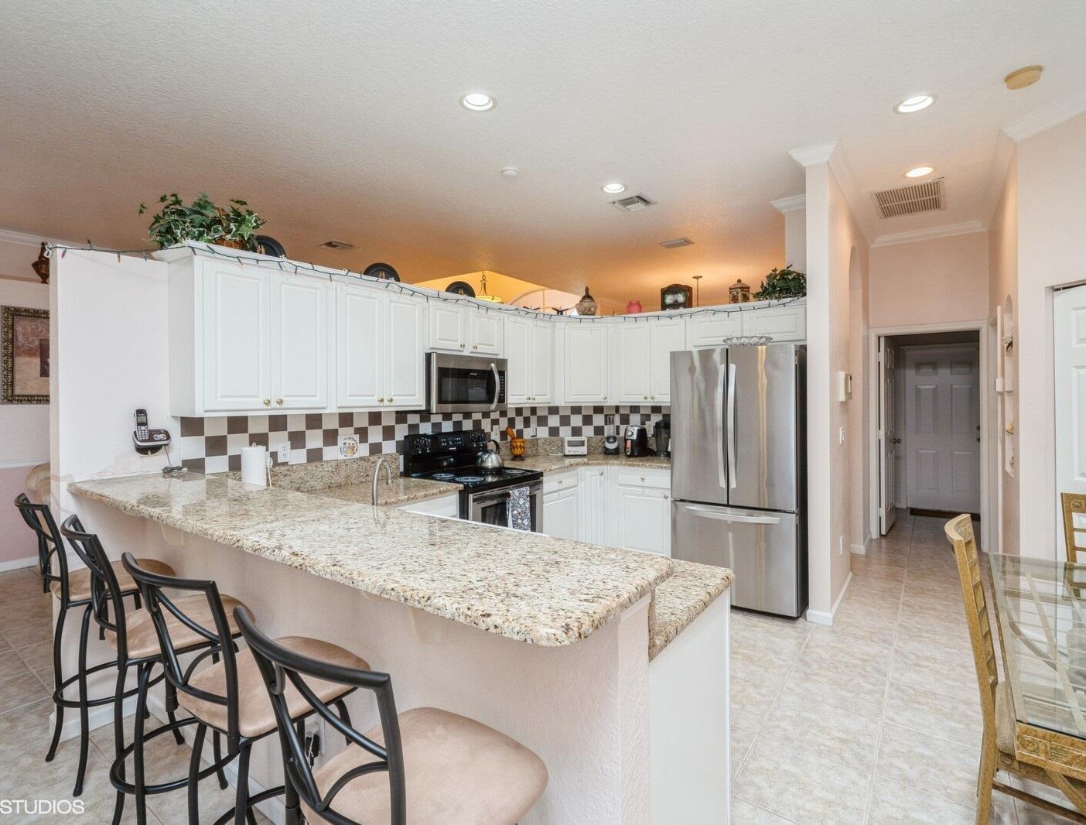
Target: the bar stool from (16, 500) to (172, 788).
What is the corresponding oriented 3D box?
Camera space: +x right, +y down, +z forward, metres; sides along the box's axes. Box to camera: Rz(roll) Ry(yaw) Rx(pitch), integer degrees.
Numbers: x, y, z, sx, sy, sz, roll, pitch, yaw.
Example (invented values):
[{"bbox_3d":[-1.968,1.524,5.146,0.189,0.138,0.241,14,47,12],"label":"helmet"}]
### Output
[{"bbox_3d":[-1.792,0.867,2.095,0.440,1.100,0.490,0,1,37],"label":"bar stool"}]

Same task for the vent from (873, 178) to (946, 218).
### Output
[{"bbox_3d":[2.948,-1.695,4.147,0.460,0.025,0.780,1,2,38],"label":"vent"}]

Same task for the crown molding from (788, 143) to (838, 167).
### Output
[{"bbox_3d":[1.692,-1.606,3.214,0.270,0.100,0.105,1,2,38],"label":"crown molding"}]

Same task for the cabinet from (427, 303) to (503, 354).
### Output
[{"bbox_3d":[-0.661,-0.595,3.812,0.330,0.370,0.762,1,2,38],"label":"cabinet"}]

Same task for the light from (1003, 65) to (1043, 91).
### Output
[{"bbox_3d":[2.323,-1.611,2.492,0.140,0.038,0.140,0,1,36],"label":"light"}]

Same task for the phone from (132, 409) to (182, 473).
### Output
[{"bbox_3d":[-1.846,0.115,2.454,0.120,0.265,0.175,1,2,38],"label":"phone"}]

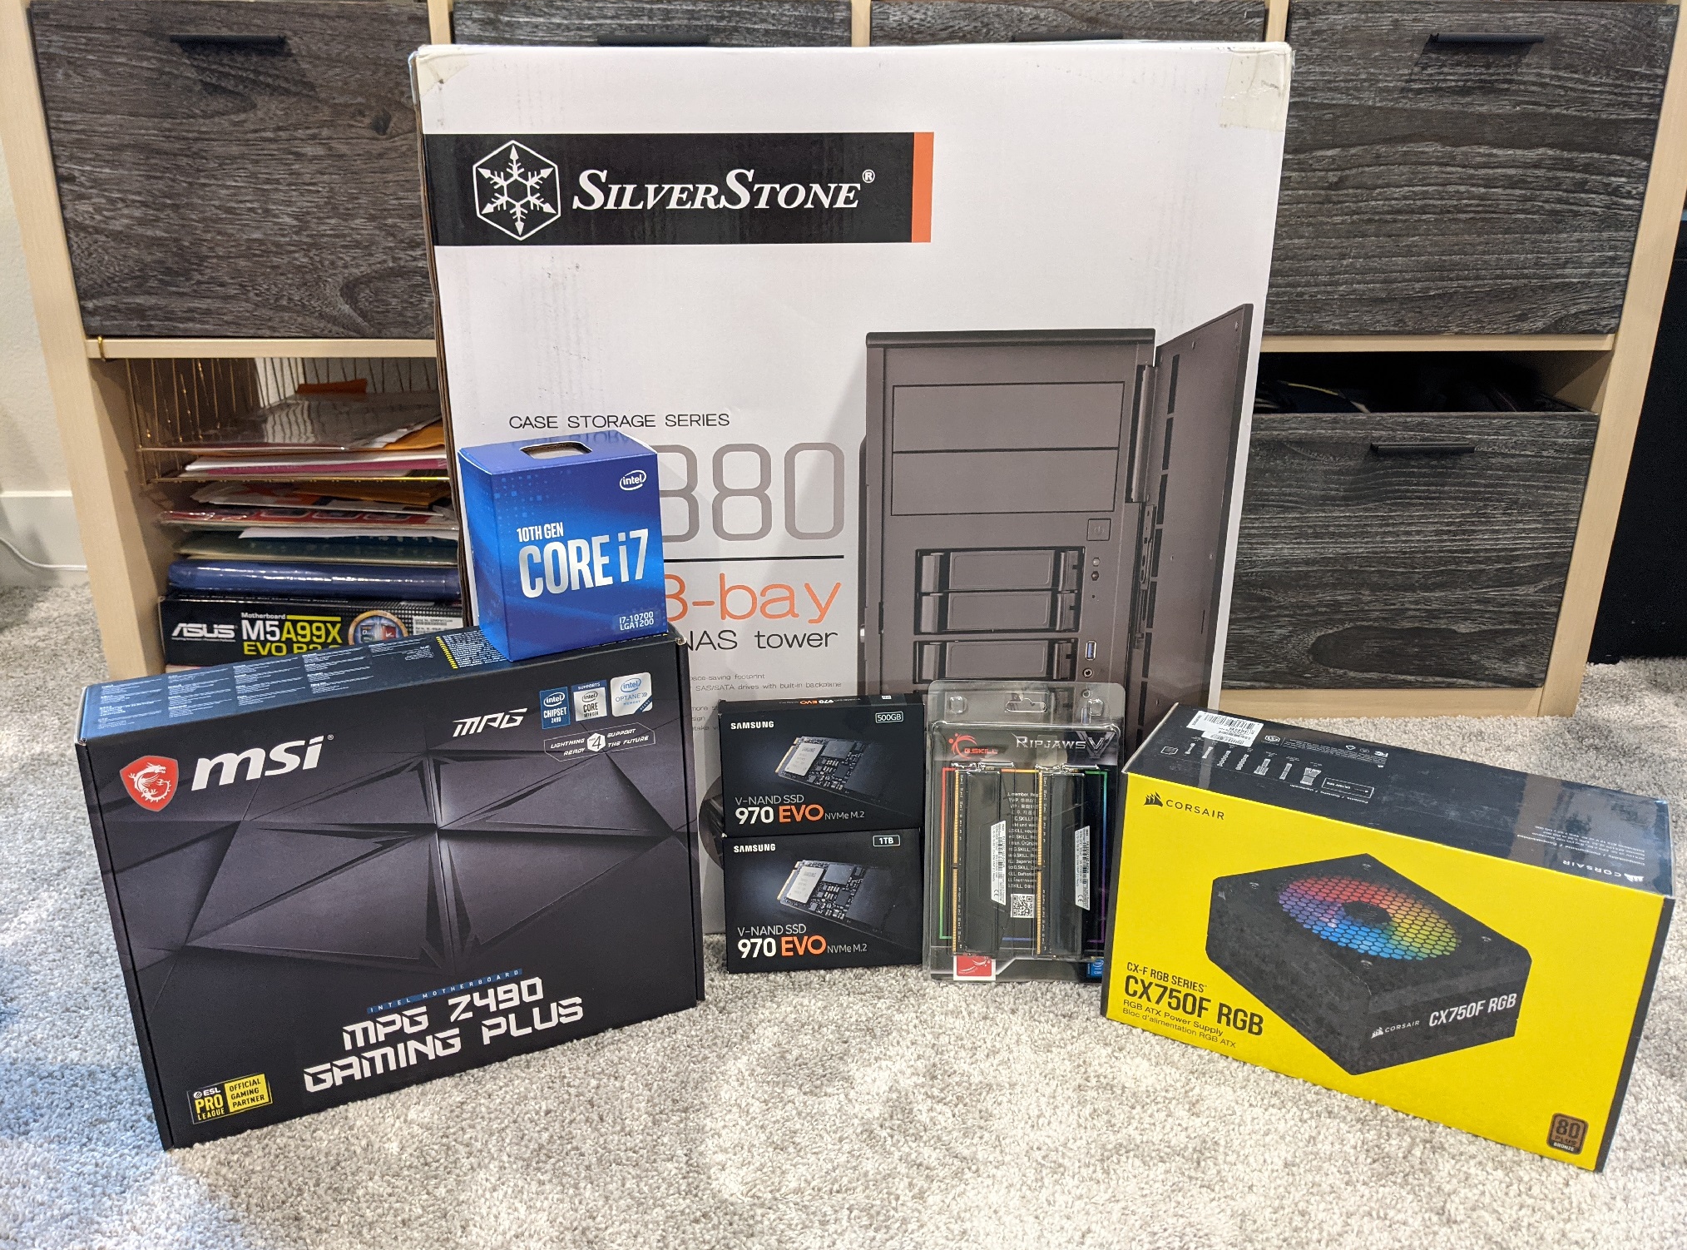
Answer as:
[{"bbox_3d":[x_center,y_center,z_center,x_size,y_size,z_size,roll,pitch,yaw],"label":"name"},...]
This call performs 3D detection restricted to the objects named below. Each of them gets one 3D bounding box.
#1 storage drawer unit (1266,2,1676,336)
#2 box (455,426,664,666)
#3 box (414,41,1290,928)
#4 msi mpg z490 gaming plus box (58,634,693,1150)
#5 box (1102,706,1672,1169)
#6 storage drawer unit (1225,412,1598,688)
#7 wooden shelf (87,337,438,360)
[{"bbox_3d":[0.537,-0.456,1.332,0.332,0.277,0.370,0,20,-1],"label":"storage drawer unit"},{"bbox_3d":[-0.171,-0.050,0.812,0.101,0.115,0.067,-12,24,-28],"label":"box"},{"bbox_3d":[0.004,-0.108,1.024,0.522,0.613,0.290,-1,21,-3],"label":"box"},{"bbox_3d":[-0.265,0.149,0.824,0.326,0.268,0.075,-9,23,-23],"label":"msi mpg z490 gaming plus box"},{"bbox_3d":[0.338,0.186,0.846,0.300,0.185,0.122,11,23,27],"label":"box"},{"bbox_3d":[0.536,-0.126,1.451,0.332,0.277,0.370,0,20,-1],"label":"storage drawer unit"},{"bbox_3d":[-0.516,-0.311,1.357,0.335,0.017,0.370,0,20,-1],"label":"wooden shelf"}]

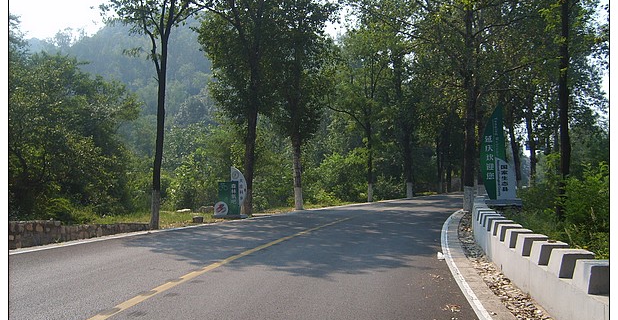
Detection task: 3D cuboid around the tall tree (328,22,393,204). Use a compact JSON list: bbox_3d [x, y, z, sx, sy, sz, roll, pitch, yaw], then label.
[{"bbox_3d":[3.150,-2.850,38.200,3.900,10.800,3.900,0,-2,0],"label":"tall tree"}]

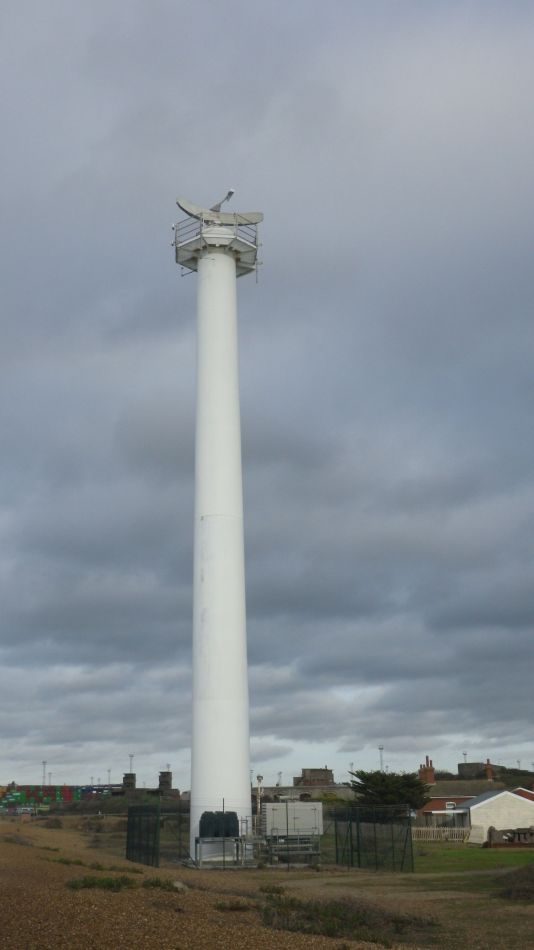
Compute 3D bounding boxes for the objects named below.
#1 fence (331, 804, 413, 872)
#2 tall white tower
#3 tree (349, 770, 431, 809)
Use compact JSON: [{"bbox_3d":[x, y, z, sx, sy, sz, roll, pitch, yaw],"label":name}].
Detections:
[{"bbox_3d":[4.968,17.384,50.982,0.300,2.850,9.349,4,-19,-17],"label":"fence"},{"bbox_3d":[-2.428,1.091,52.983,4.900,34.100,4.700,-1,-18,0],"label":"tall white tower"},{"bbox_3d":[9.825,26.747,85.812,6.600,5.340,6.200,-1,-18,0],"label":"tree"}]

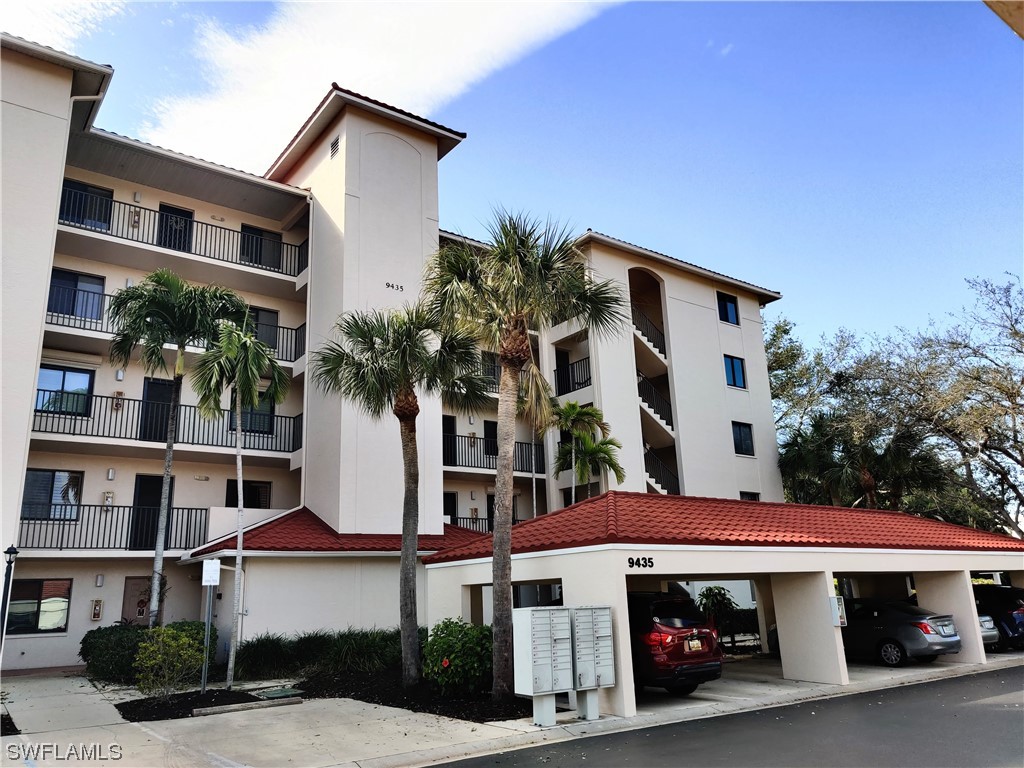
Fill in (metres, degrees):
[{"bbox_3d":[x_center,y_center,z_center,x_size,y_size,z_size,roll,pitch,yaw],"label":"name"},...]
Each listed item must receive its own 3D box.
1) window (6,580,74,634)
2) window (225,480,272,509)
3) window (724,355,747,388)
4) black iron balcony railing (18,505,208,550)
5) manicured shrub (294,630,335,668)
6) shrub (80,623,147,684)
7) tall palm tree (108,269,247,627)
[{"bbox_3d":[-11.665,5.498,19.727,1.340,1.321,0.116,9,-19,-37],"label":"window"},{"bbox_3d":[-7.682,3.487,23.310,1.330,1.300,0.120,9,-19,-36],"label":"window"},{"bbox_3d":[9.038,-0.485,32.288,1.295,1.292,0.100,9,-19,-37],"label":"window"},{"bbox_3d":[-9.668,3.550,19.641,4.269,1.021,0.081,9,-19,-37],"label":"black iron balcony railing"},{"bbox_3d":[-4.197,5.592,16.887,0.850,0.850,0.850,9,-19,-37],"label":"manicured shrub"},{"bbox_3d":[-8.201,5.568,16.554,1.535,1.123,1.400,5,-16,-25],"label":"shrub"},{"bbox_3d":[-7.957,1.732,18.369,3.200,9.410,3.200,9,-19,-37],"label":"tall palm tree"}]

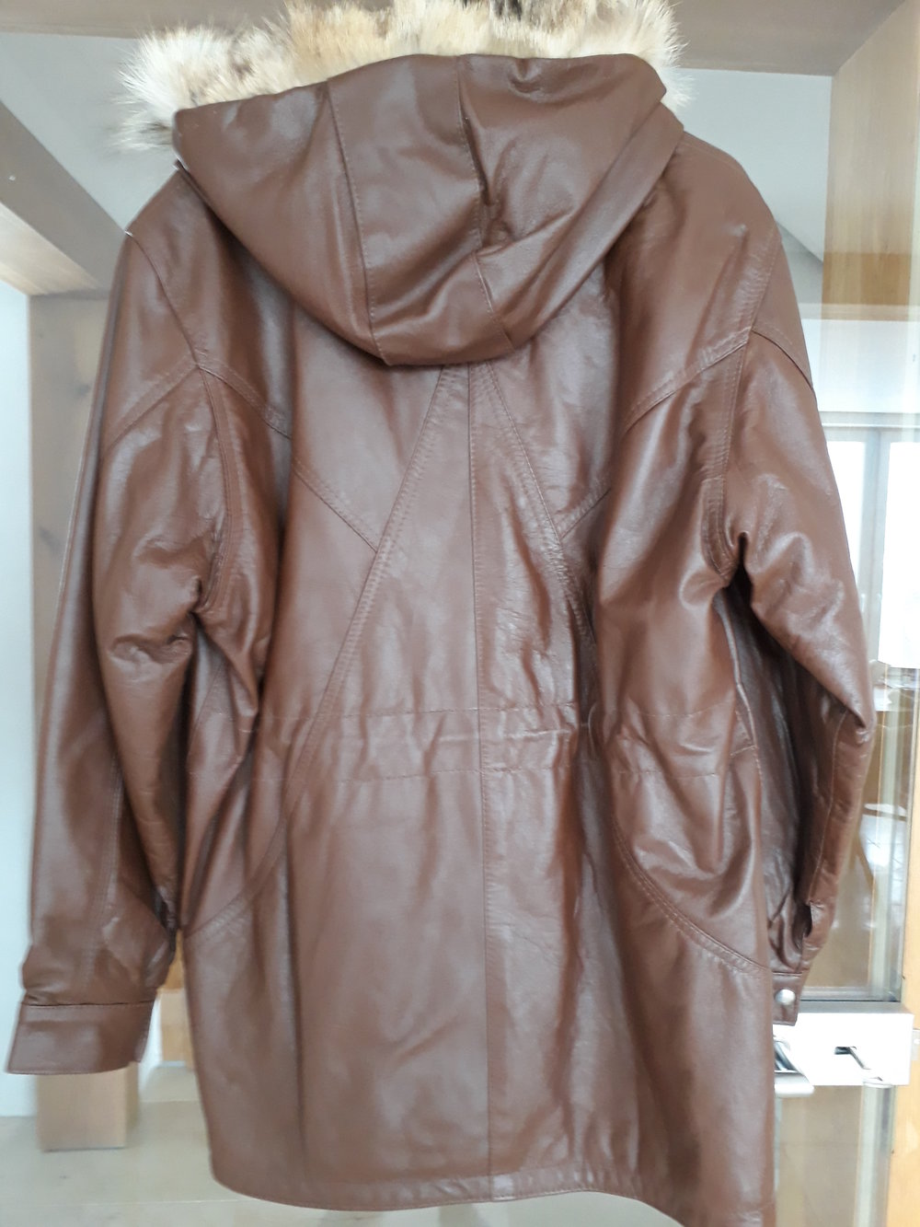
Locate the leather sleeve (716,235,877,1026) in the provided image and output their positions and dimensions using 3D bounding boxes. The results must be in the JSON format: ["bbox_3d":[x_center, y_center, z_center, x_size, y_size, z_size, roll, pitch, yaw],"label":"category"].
[{"bbox_3d":[0.278,0.022,0.800,0.155,0.650,0.190,1,4,3],"label":"leather sleeve"}]

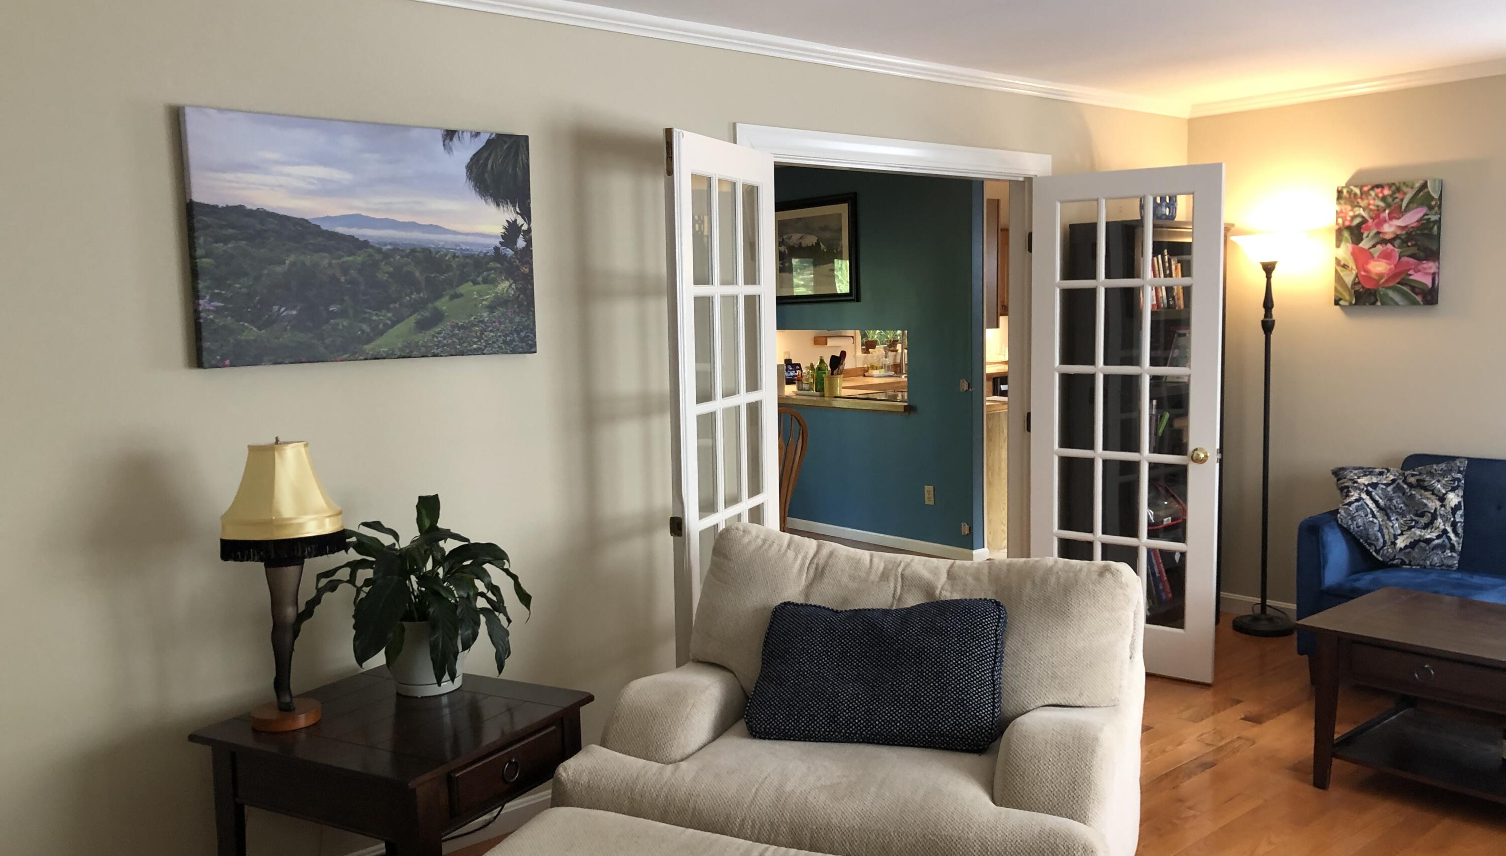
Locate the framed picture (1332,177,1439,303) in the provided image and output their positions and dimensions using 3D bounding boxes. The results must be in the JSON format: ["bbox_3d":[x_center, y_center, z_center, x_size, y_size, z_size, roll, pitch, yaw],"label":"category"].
[{"bbox_3d":[2.683,-0.775,5.159,0.040,0.510,0.406,-6,8,-41],"label":"framed picture"}]

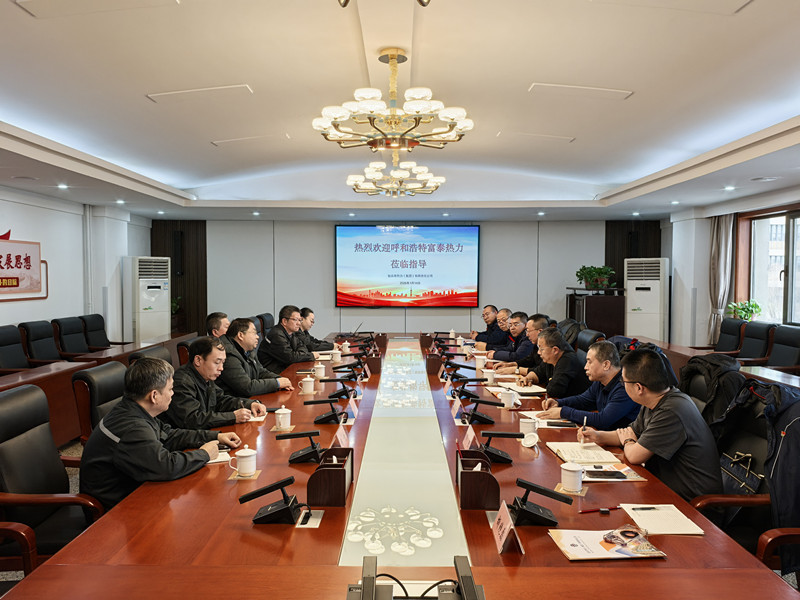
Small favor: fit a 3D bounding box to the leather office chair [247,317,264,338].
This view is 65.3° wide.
[{"bbox_3d":[-1.400,0.792,7.066,0.680,1.100,0.620,0,2,0],"label":"leather office chair"}]

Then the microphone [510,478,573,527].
[{"bbox_3d":[0.507,0.708,2.228,0.222,0.145,0.120,0,2,0],"label":"microphone"}]

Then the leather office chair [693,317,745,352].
[{"bbox_3d":[3.558,0.768,7.181,0.620,1.080,0.580,0,3,0],"label":"leather office chair"}]

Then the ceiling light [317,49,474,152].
[{"bbox_3d":[-0.040,-1.217,3.774,0.985,0.615,0.985,0,2,0],"label":"ceiling light"}]

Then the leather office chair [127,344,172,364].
[{"bbox_3d":[-1.386,0.909,4.218,0.680,1.100,0.620,0,2,0],"label":"leather office chair"}]

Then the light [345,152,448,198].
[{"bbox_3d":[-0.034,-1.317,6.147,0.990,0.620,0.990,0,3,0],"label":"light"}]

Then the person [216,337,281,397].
[{"bbox_3d":[-1.102,0.775,4.519,0.700,1.280,0.560,0,3,7],"label":"person"}]

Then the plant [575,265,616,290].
[{"bbox_3d":[2.775,-0.321,8.835,0.560,0.350,0.450,0,2,0],"label":"plant"}]

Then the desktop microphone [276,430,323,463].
[{"bbox_3d":[-0.457,0.657,2.821,0.205,0.135,0.105,0,2,0],"label":"desktop microphone"}]

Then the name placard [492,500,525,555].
[{"bbox_3d":[0.348,0.737,2.025,0.078,0.088,0.190,0,3,1],"label":"name placard"}]

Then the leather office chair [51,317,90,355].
[{"bbox_3d":[-3.609,0.781,7.348,0.680,1.100,0.620,0,2,0],"label":"leather office chair"}]

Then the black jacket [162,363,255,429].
[{"bbox_3d":[-1.132,0.684,3.644,0.600,0.620,0.550,1,3,15],"label":"black jacket"}]

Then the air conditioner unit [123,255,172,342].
[{"bbox_3d":[-3.445,0.319,8.580,0.355,1.815,0.500,2,3,38],"label":"air conditioner unit"}]

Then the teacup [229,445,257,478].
[{"bbox_3d":[-0.680,0.693,2.714,0.122,0.134,0.095,0,2,0],"label":"teacup"}]

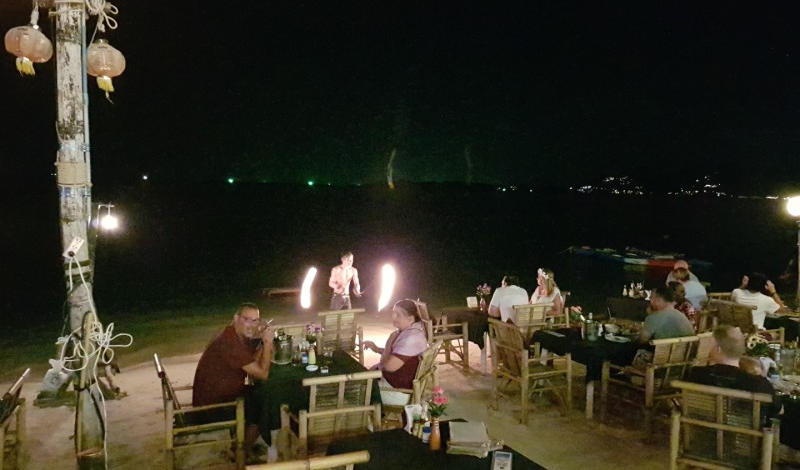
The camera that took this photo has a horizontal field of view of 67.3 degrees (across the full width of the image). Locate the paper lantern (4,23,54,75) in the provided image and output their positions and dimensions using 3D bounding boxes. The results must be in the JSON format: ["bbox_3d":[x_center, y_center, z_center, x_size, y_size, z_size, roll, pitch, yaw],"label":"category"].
[{"bbox_3d":[-1.976,-0.988,3.200,0.260,0.290,0.260,10,4,-30],"label":"paper lantern"}]

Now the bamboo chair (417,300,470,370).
[{"bbox_3d":[0.472,1.278,7.755,0.630,0.900,0.570,-1,4,-25],"label":"bamboo chair"}]

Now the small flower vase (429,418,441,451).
[{"bbox_3d":[0.187,1.049,3.173,0.066,0.180,0.066,2,4,0],"label":"small flower vase"}]

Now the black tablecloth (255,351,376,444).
[{"bbox_3d":[-0.780,1.327,5.121,0.890,0.480,0.940,0,5,-21],"label":"black tablecloth"}]

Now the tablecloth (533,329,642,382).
[{"bbox_3d":[1.952,1.182,5.973,0.870,0.400,0.800,-1,4,-25],"label":"tablecloth"}]

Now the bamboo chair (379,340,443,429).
[{"bbox_3d":[0.025,1.371,5.065,0.600,0.935,0.590,4,5,21],"label":"bamboo chair"}]

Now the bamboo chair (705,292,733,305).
[{"bbox_3d":[4.417,1.256,8.197,0.590,0.935,0.600,0,5,-27],"label":"bamboo chair"}]

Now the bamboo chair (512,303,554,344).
[{"bbox_3d":[1.480,1.270,7.287,0.590,0.935,0.600,0,5,-21],"label":"bamboo chair"}]

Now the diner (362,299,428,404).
[{"bbox_3d":[-0.083,1.165,4.924,0.780,1.260,0.500,2,4,14],"label":"diner"}]

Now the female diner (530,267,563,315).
[{"bbox_3d":[2.065,1.083,8.493,0.750,1.240,0.500,-1,4,-28],"label":"female diner"}]

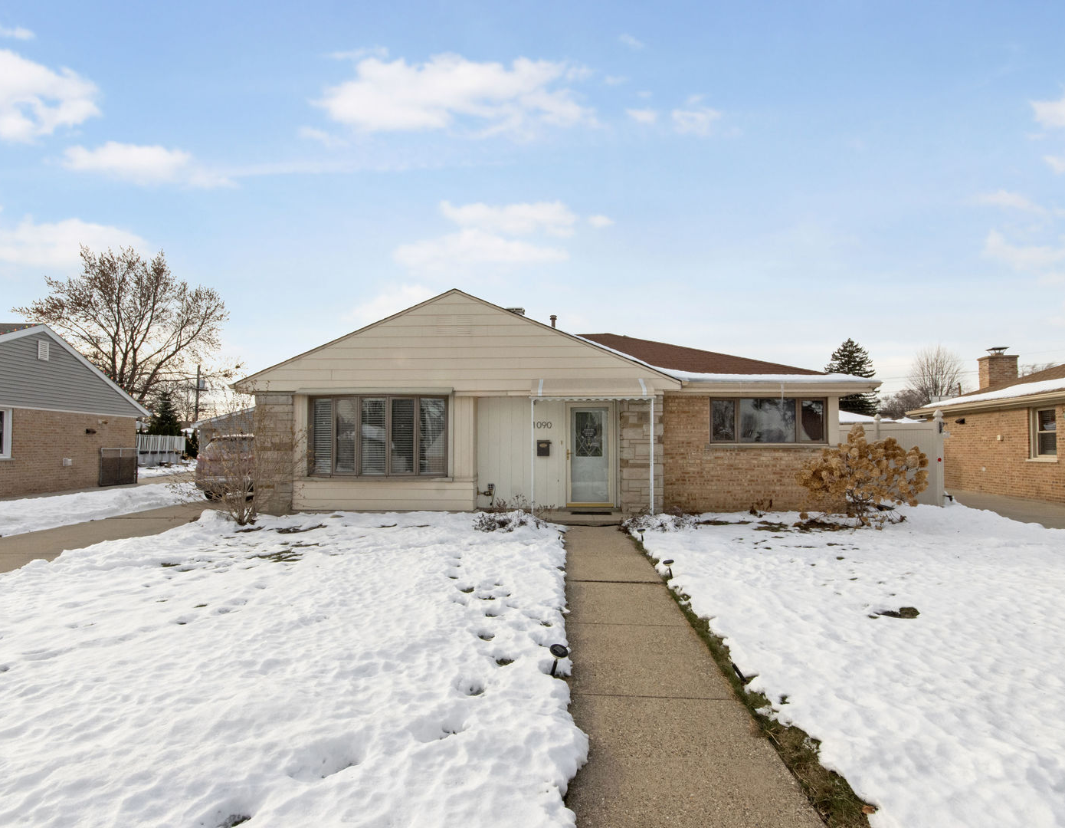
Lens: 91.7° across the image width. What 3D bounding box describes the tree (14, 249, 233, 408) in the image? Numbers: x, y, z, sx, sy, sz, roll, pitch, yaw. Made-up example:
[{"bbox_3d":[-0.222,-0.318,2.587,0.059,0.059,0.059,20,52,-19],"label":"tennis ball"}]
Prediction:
[{"bbox_3d":[-20.500,-2.750,26.000,8.600,11.300,8.400,0,-3,2],"label":"tree"}]

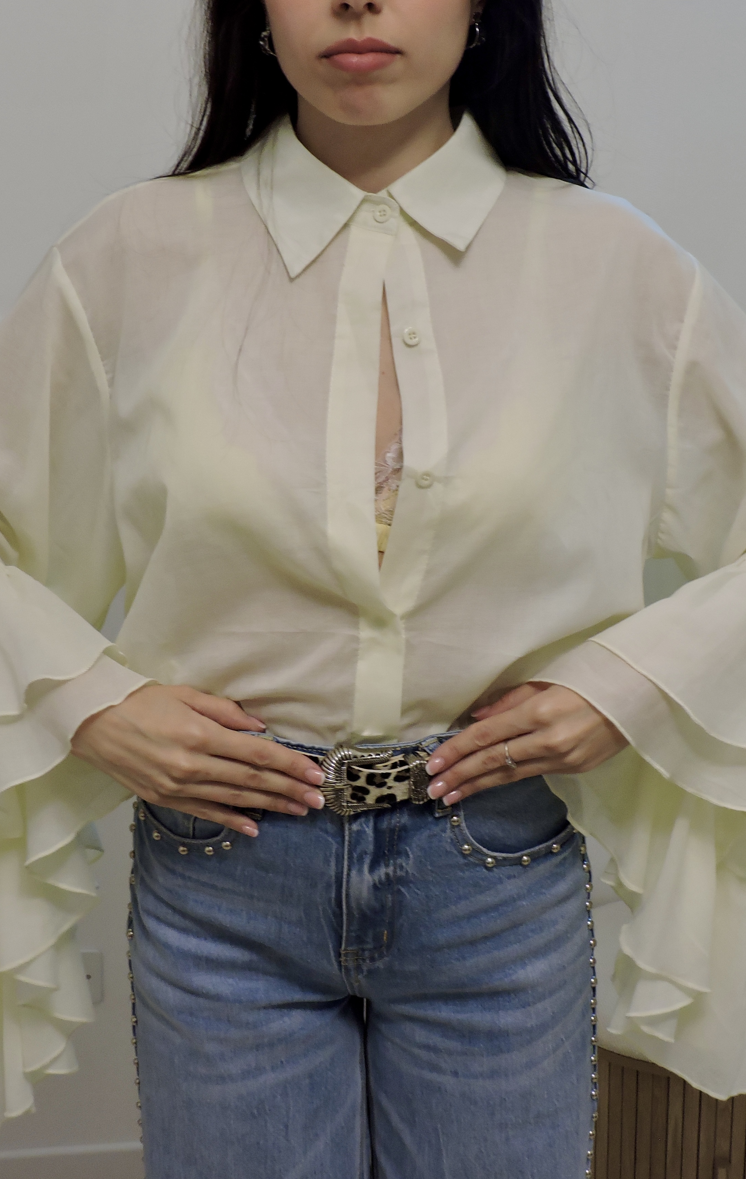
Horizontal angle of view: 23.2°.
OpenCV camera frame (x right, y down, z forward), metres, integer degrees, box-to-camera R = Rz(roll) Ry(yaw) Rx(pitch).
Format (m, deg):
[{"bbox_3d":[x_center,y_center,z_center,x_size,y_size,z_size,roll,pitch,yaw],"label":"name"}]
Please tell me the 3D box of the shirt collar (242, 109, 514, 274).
[{"bbox_3d":[0.002,-0.267,1.218,0.178,0.115,0.155,-1,16,0],"label":"shirt collar"}]

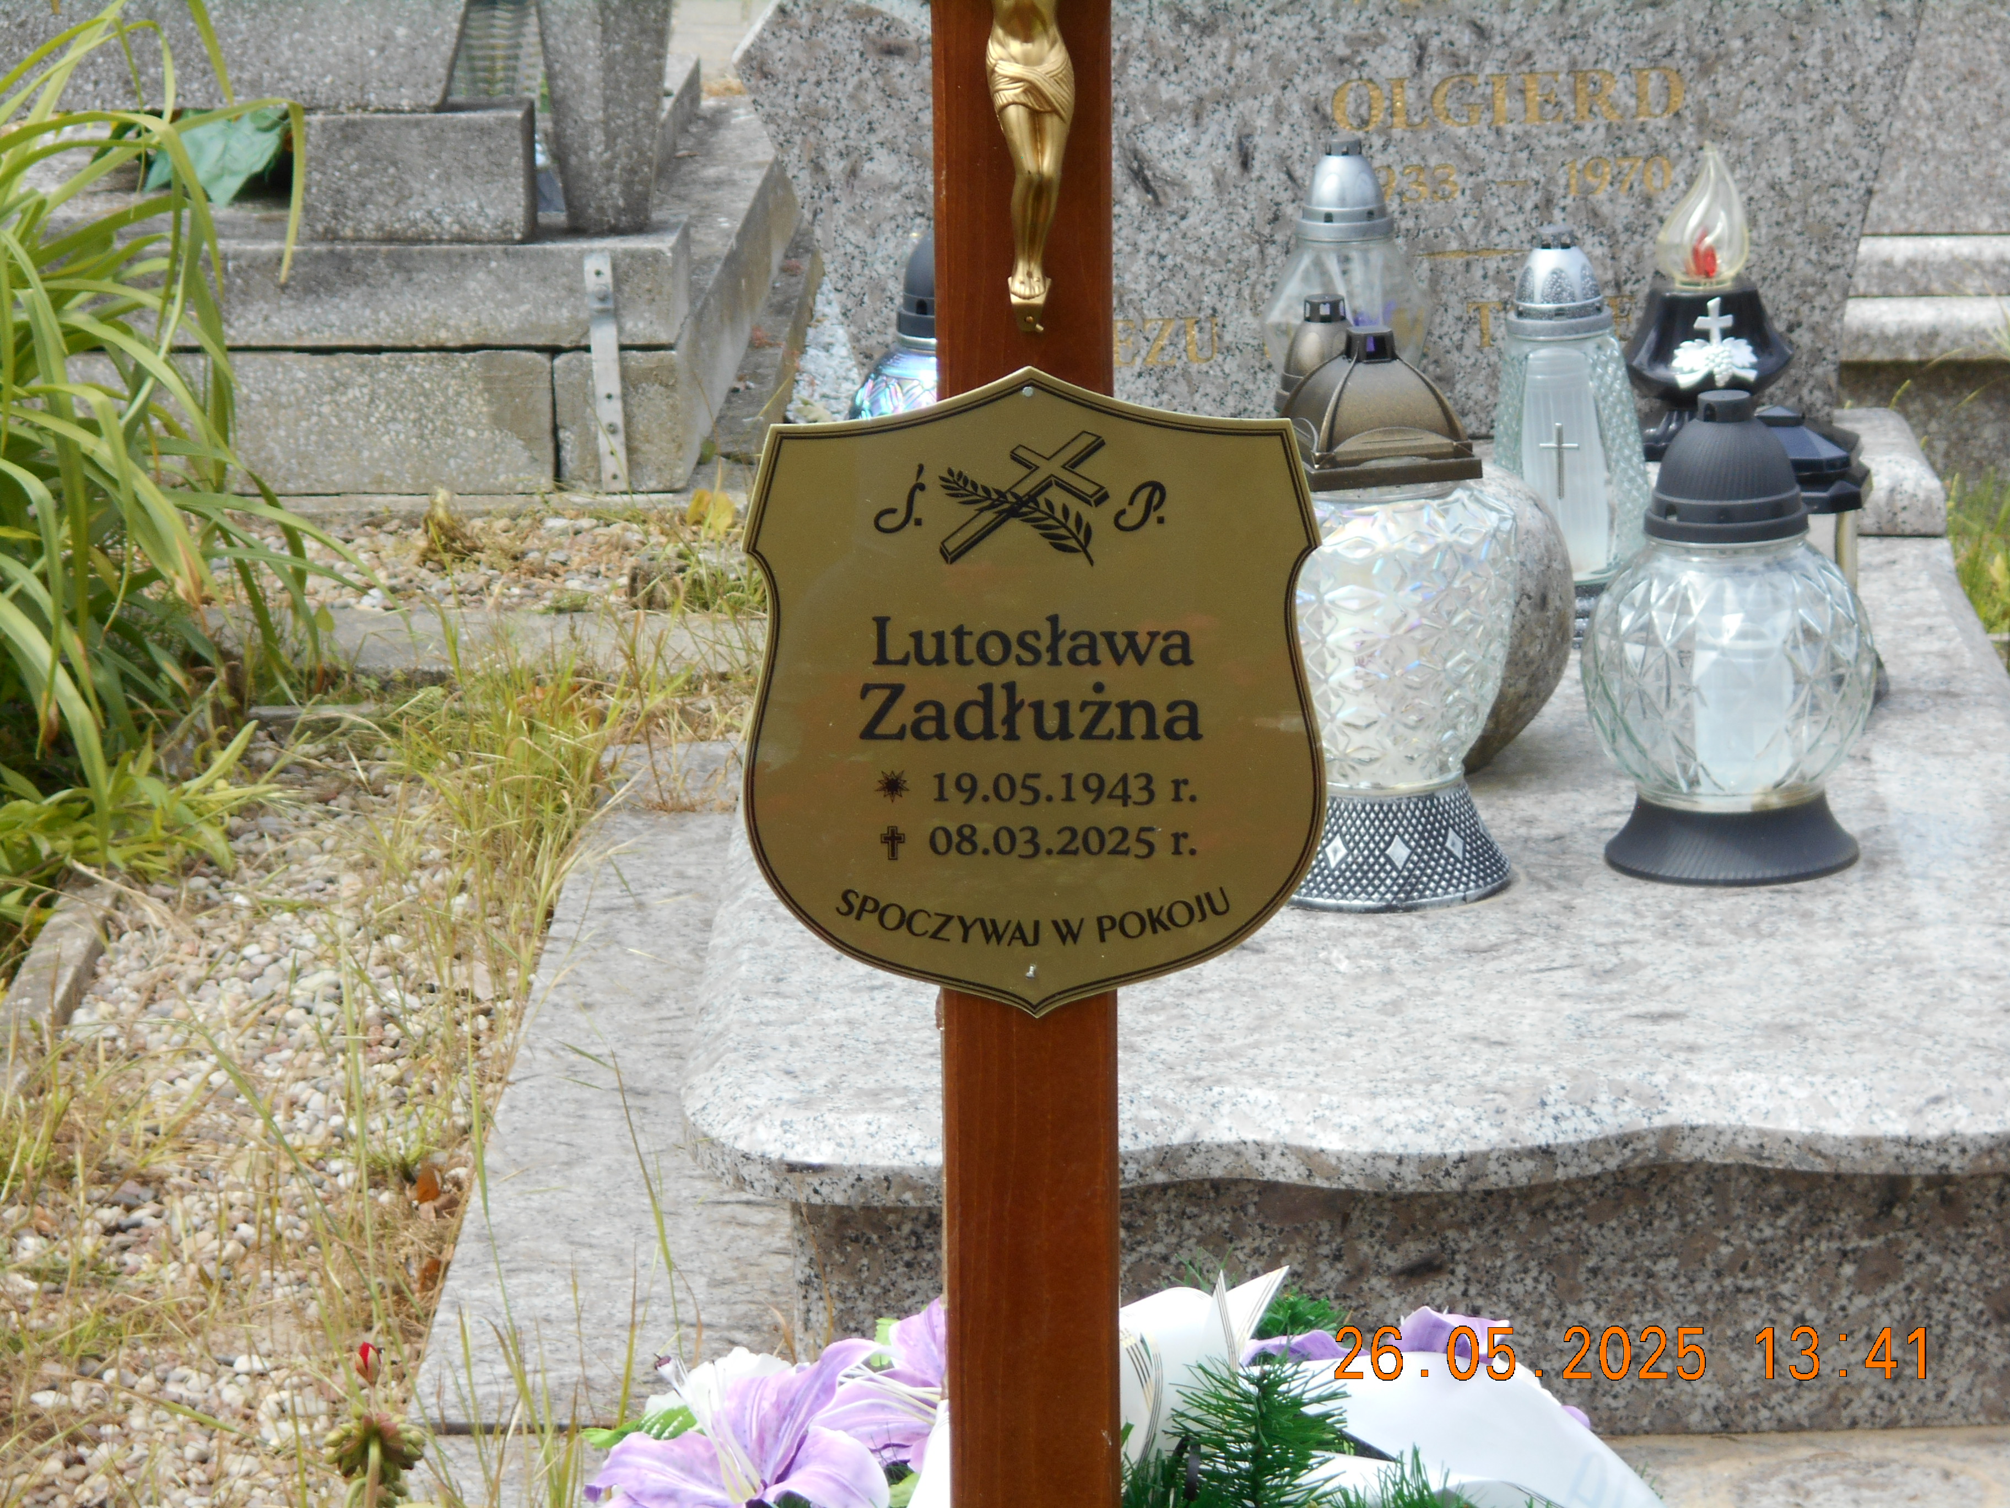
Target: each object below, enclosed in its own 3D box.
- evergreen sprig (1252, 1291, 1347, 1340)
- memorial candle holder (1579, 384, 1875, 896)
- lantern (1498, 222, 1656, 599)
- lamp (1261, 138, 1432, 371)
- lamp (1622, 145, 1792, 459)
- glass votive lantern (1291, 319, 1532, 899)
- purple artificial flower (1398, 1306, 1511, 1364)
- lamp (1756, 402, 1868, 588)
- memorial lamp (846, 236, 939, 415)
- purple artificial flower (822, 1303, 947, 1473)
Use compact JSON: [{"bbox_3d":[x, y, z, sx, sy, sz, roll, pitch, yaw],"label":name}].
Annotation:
[{"bbox_3d":[0.140,0.274,3.600,0.060,0.045,0.060,-1,14,2],"label":"evergreen sprig"},{"bbox_3d":[0.435,-0.076,4.515,0.177,0.282,0.177,0,14,6],"label":"memorial candle holder"},{"bbox_3d":[0.379,-0.215,5.072,0.110,0.278,0.110,3,15,16],"label":"lantern"},{"bbox_3d":[0.247,-0.330,5.446,0.121,0.228,0.121,-1,14,3],"label":"lamp"},{"bbox_3d":[0.508,-0.325,5.410,0.119,0.223,0.119,-1,14,1],"label":"lamp"},{"bbox_3d":[0.220,-0.089,4.481,0.168,0.334,0.168,-5,15,-13],"label":"glass votive lantern"},{"bbox_3d":[0.214,0.286,3.600,0.075,0.050,0.070,-1,14,3],"label":"purple artificial flower"},{"bbox_3d":[0.513,-0.139,4.957,0.129,0.181,0.129,0,14,6],"label":"lamp"},{"bbox_3d":[-0.034,-0.243,5.262,0.166,0.259,0.166,-2,14,0],"label":"memorial lamp"},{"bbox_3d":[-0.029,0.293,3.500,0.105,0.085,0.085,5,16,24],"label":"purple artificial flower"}]

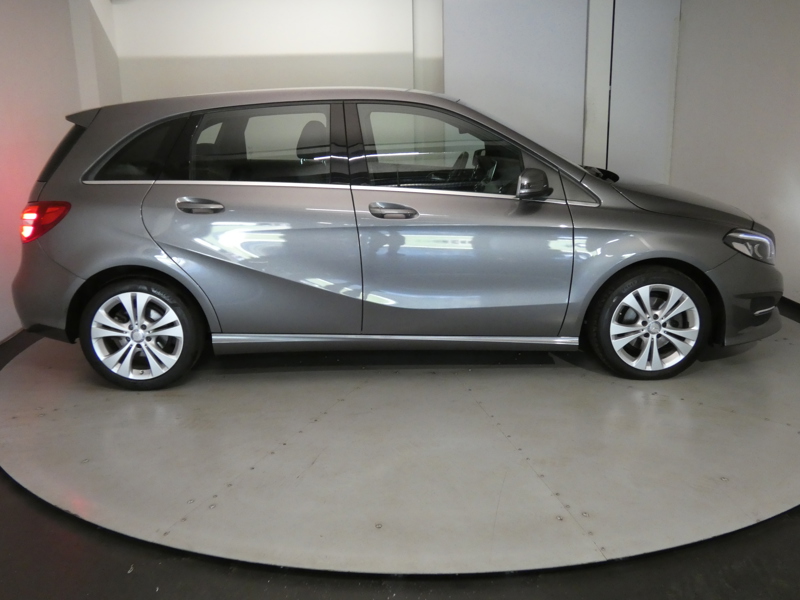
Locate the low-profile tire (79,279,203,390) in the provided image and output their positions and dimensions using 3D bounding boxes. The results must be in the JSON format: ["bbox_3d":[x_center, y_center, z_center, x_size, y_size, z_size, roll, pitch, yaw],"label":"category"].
[{"bbox_3d":[-1.362,0.163,3.920,0.627,0.622,0.225,-1,13,-1],"label":"low-profile tire"}]

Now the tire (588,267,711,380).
[{"bbox_3d":[1.334,0.121,3.968,0.627,0.622,0.225,-1,13,-1],"label":"tire"}]

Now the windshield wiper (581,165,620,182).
[{"bbox_3d":[1.152,-0.740,4.284,0.110,0.080,0.580,-1,13,-1],"label":"windshield wiper"}]

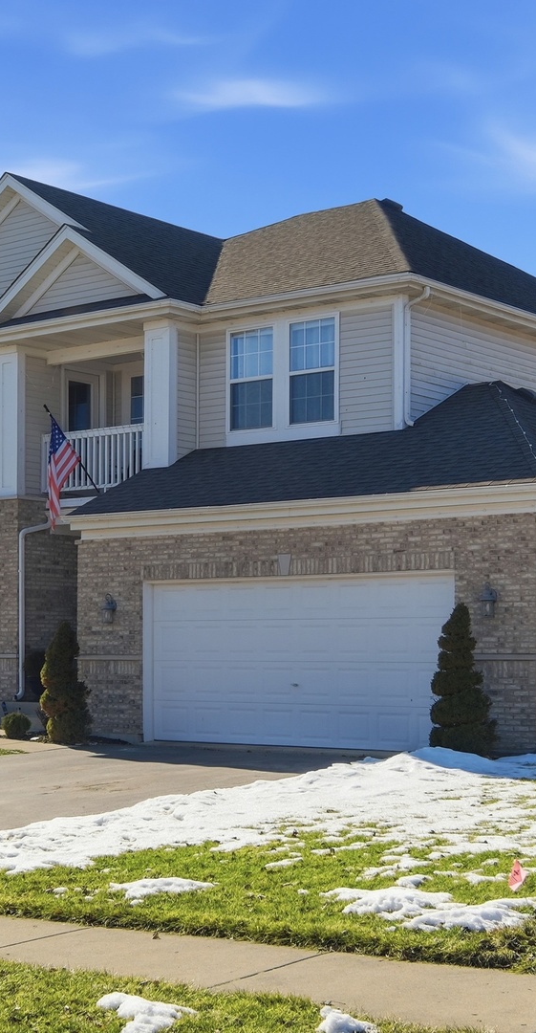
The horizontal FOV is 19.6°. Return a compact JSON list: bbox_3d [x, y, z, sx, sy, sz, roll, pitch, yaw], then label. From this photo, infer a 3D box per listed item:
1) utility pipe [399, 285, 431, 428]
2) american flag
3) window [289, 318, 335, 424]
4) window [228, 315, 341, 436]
[{"bbox_3d":[1.976,-2.085,20.189,0.390,1.850,0.110,-4,-6,38],"label":"utility pipe"},{"bbox_3d":[-2.955,-0.647,22.450,0.200,1.630,0.620,-4,-6,38],"label":"american flag"},{"bbox_3d":[0.605,-1.974,21.174,0.830,1.450,0.110,-4,-6,38],"label":"window"},{"bbox_3d":[0.183,-1.927,21.500,1.980,1.570,0.120,-4,-6,38],"label":"window"}]

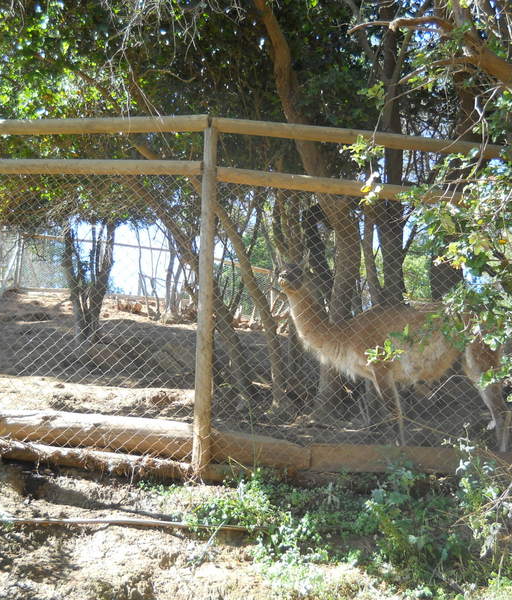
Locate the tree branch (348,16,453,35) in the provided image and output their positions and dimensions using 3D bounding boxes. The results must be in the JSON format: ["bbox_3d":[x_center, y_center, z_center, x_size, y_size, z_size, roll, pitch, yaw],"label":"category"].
[{"bbox_3d":[0.879,-1.669,5.200,0.620,0.110,0.130,1,-11,0],"label":"tree branch"}]

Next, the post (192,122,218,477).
[{"bbox_3d":[-0.326,-0.043,5.561,0.108,2.309,0.108,2,-11,-6],"label":"post"}]

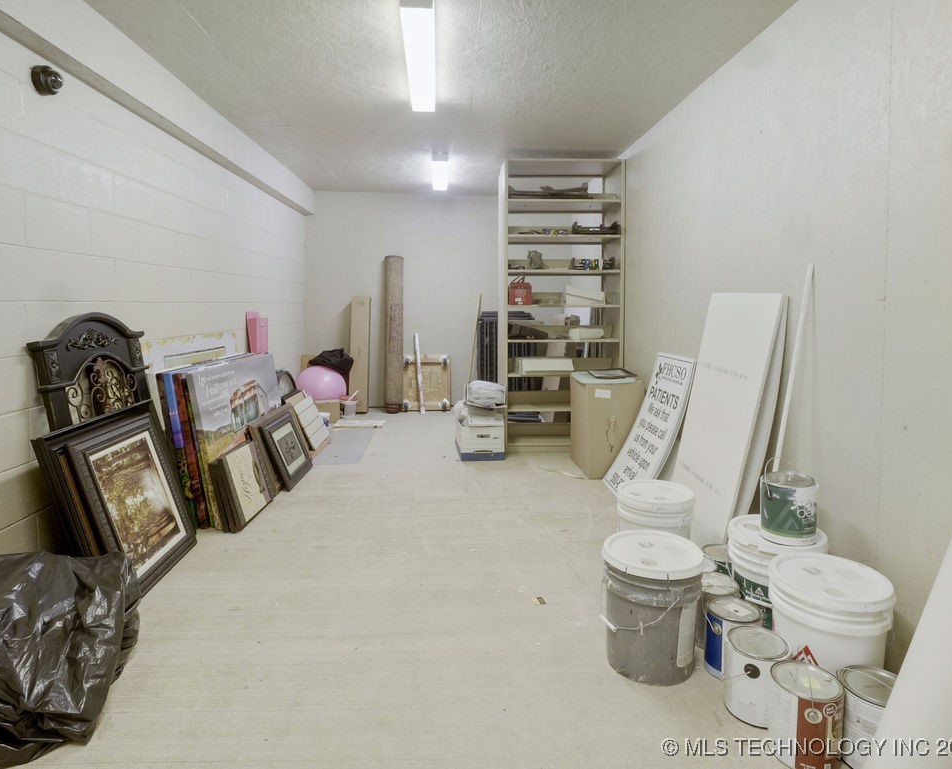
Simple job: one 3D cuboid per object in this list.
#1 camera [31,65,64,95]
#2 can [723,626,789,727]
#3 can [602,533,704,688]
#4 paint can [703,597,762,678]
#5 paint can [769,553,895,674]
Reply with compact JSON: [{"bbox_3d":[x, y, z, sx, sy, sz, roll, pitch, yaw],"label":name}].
[{"bbox_3d":[-1.675,-1.190,2.085,0.085,0.115,0.115,0,8,-3],"label":"camera"},{"bbox_3d":[0.820,0.830,1.540,0.170,0.190,0.170,0,6,0],"label":"can"},{"bbox_3d":[0.570,0.725,1.753,0.313,0.378,0.313,0,8,0],"label":"can"},{"bbox_3d":[0.831,0.823,1.729,0.163,0.193,0.163,0,8,0],"label":"paint can"},{"bbox_3d":[1.040,0.740,1.570,0.310,0.360,0.310,0,6,0],"label":"paint can"}]

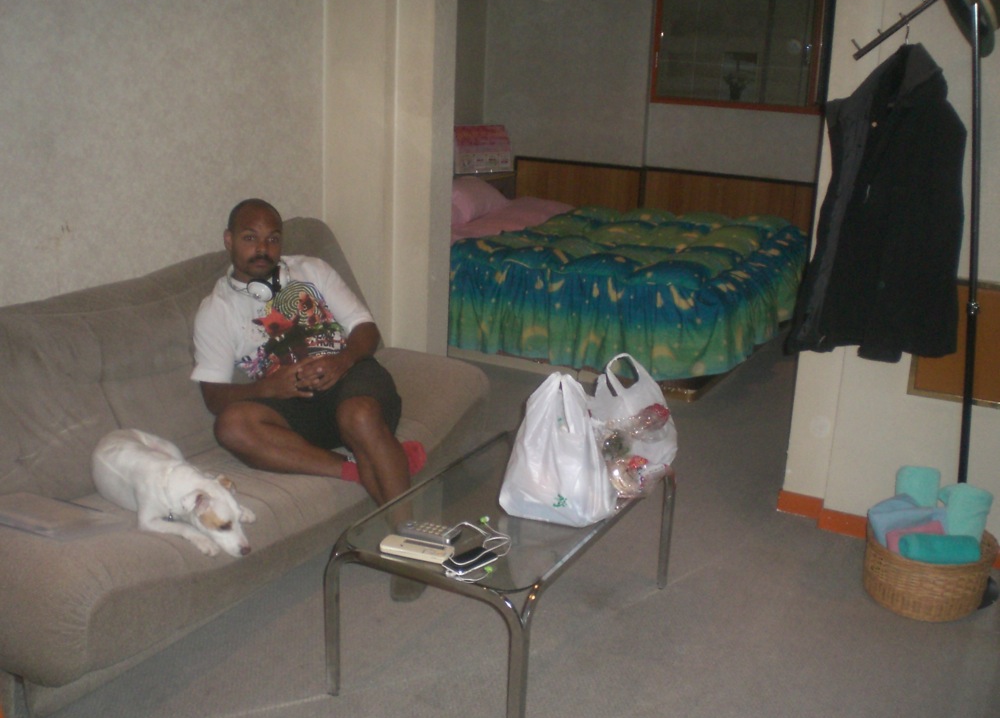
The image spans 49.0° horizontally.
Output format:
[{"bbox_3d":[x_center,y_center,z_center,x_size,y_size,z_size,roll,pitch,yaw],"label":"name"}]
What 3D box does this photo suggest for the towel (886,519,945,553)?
[{"bbox_3d":[1.211,0.529,3.191,0.165,0.100,0.103,8,16,18],"label":"towel"}]

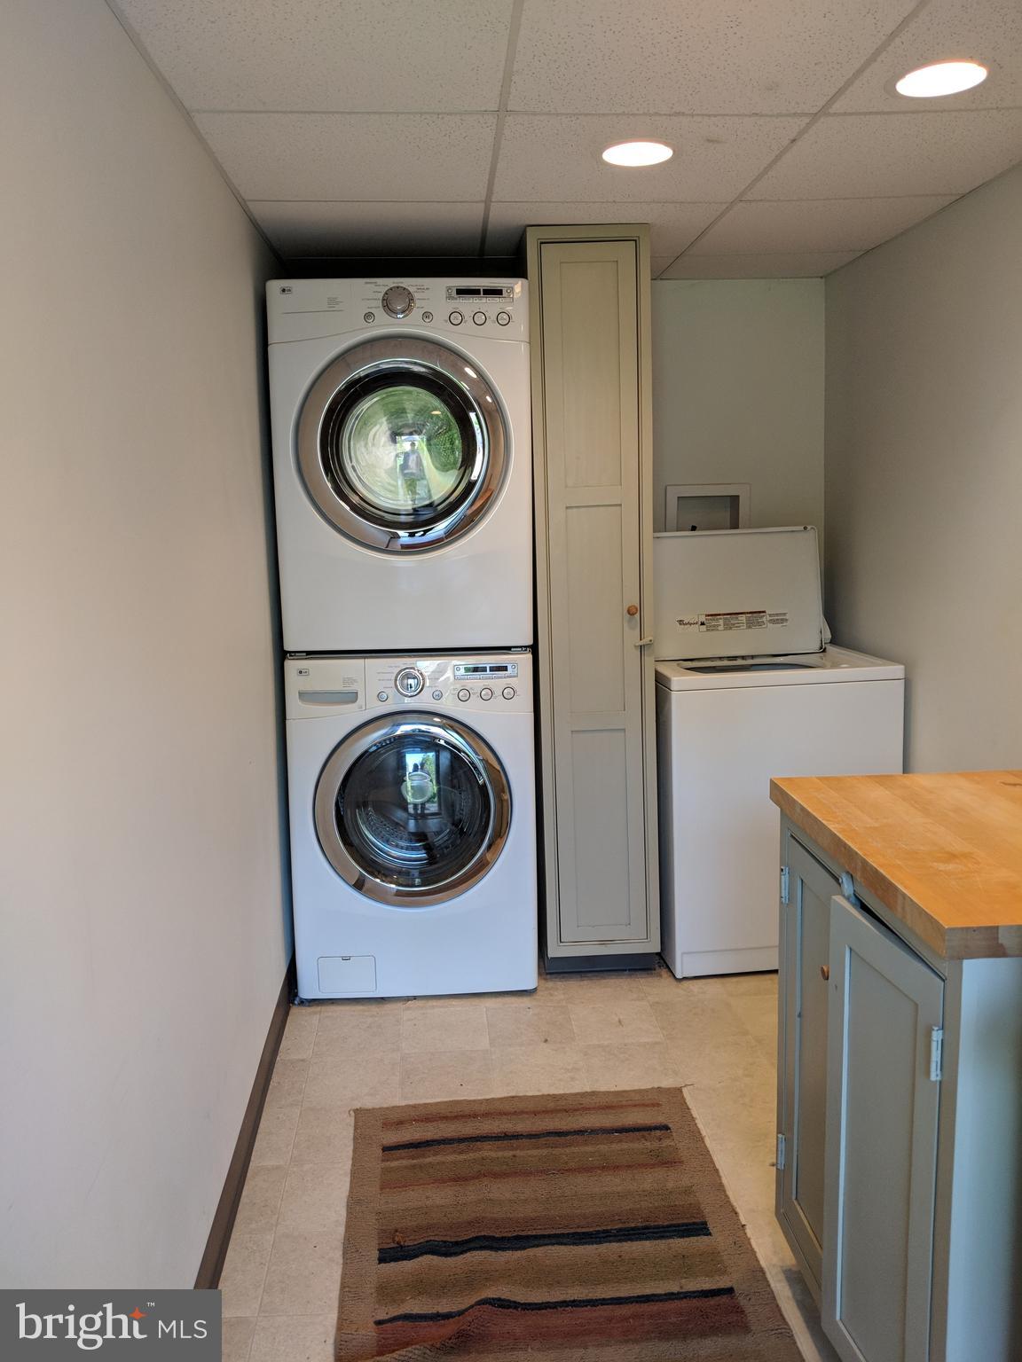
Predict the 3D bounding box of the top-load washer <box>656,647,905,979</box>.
[{"bbox_3d":[0.782,0.377,3.474,0.680,0.920,0.670,-2,10,-6],"label":"top-load washer"}]

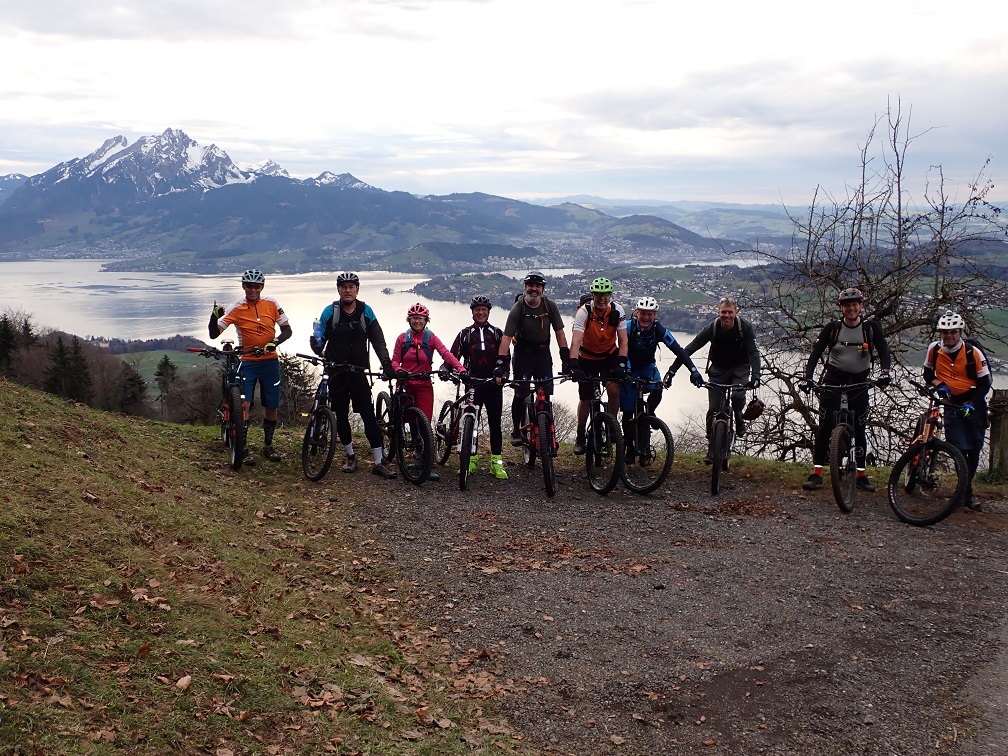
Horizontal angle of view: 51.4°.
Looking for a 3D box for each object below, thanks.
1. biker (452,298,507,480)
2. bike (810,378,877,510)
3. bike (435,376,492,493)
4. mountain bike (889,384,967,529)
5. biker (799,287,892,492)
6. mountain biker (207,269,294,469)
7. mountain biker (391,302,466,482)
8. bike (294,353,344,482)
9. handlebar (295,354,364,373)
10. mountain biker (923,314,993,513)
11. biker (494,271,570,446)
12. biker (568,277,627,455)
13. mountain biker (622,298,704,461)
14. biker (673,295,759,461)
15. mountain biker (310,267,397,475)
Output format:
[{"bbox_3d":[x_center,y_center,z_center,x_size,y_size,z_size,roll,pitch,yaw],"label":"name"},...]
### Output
[{"bbox_3d":[-0.230,0.074,10.011,0.600,1.740,0.450,0,10,0],"label":"biker"},{"bbox_3d":[3.120,0.519,9.378,0.760,1.080,1.850,4,10,20],"label":"bike"},{"bbox_3d":[-0.495,0.435,9.952,0.660,1.050,1.720,-3,10,-15],"label":"bike"},{"bbox_3d":[3.682,0.622,9.220,0.750,1.080,1.800,3,10,16],"label":"mountain bike"},{"bbox_3d":[3.061,0.113,9.397,0.820,1.830,0.580,3,10,17],"label":"biker"},{"bbox_3d":[-2.386,-0.104,9.867,0.770,1.830,0.550,-2,10,-12],"label":"mountain biker"},{"bbox_3d":[-0.707,0.128,9.812,0.680,1.660,0.580,-2,10,-12],"label":"mountain biker"},{"bbox_3d":[-1.793,0.331,9.936,0.680,1.070,1.780,-2,10,-12],"label":"bike"},{"bbox_3d":[-1.563,-0.140,9.500,0.680,0.110,0.200,9,5,-28],"label":"handlebar"},{"bbox_3d":[3.830,0.269,8.949,0.580,1.720,0.550,8,12,37],"label":"mountain biker"},{"bbox_3d":[0.270,-0.123,9.743,0.720,1.720,0.720,0,10,-2],"label":"biker"},{"bbox_3d":[0.870,-0.085,9.790,0.580,1.730,0.720,1,10,3],"label":"biker"},{"bbox_3d":[1.470,0.039,9.832,0.780,1.630,0.700,1,10,3],"label":"mountain biker"},{"bbox_3d":[1.970,0.040,9.772,0.850,1.610,0.700,2,10,14],"label":"biker"},{"bbox_3d":[-1.401,-0.019,9.692,0.780,1.900,0.580,-2,10,-9],"label":"mountain biker"}]

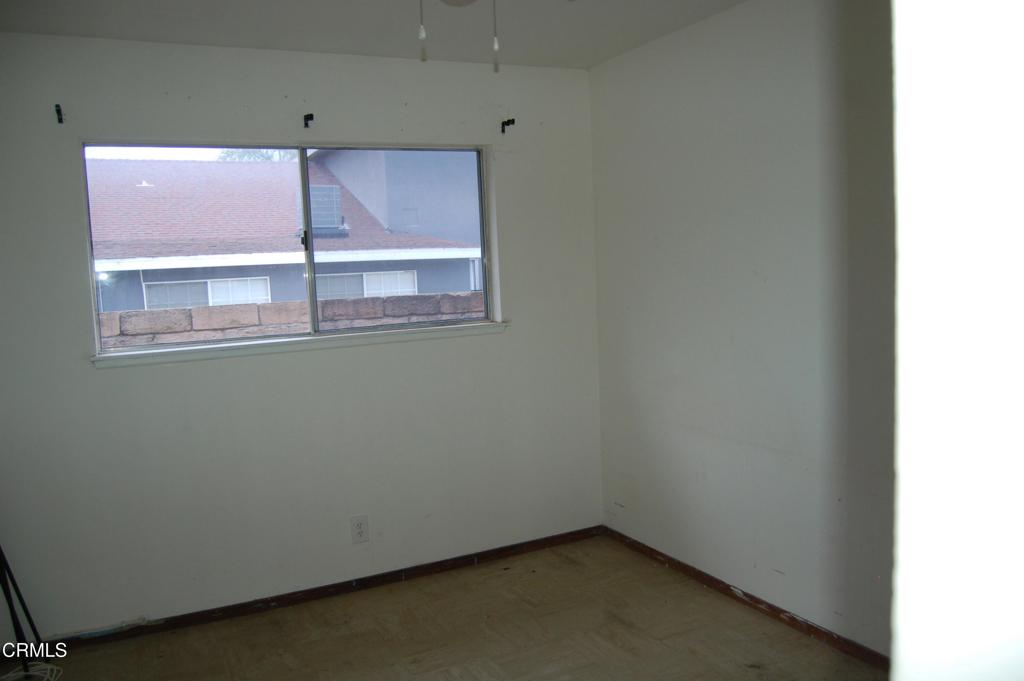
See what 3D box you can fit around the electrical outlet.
[{"bbox_3d":[-0.679,0.845,3.433,0.076,0.121,0.010,-5,6,-25],"label":"electrical outlet"}]

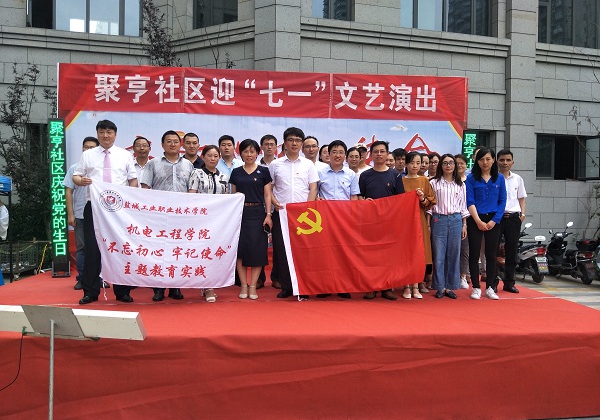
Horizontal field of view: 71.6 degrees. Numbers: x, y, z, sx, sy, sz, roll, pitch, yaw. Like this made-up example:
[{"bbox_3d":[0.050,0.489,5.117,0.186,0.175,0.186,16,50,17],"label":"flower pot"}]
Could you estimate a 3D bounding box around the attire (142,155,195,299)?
[{"bbox_3d":[-1.366,0.167,4.320,0.540,1.490,0.320,0,0,-18],"label":"attire"}]

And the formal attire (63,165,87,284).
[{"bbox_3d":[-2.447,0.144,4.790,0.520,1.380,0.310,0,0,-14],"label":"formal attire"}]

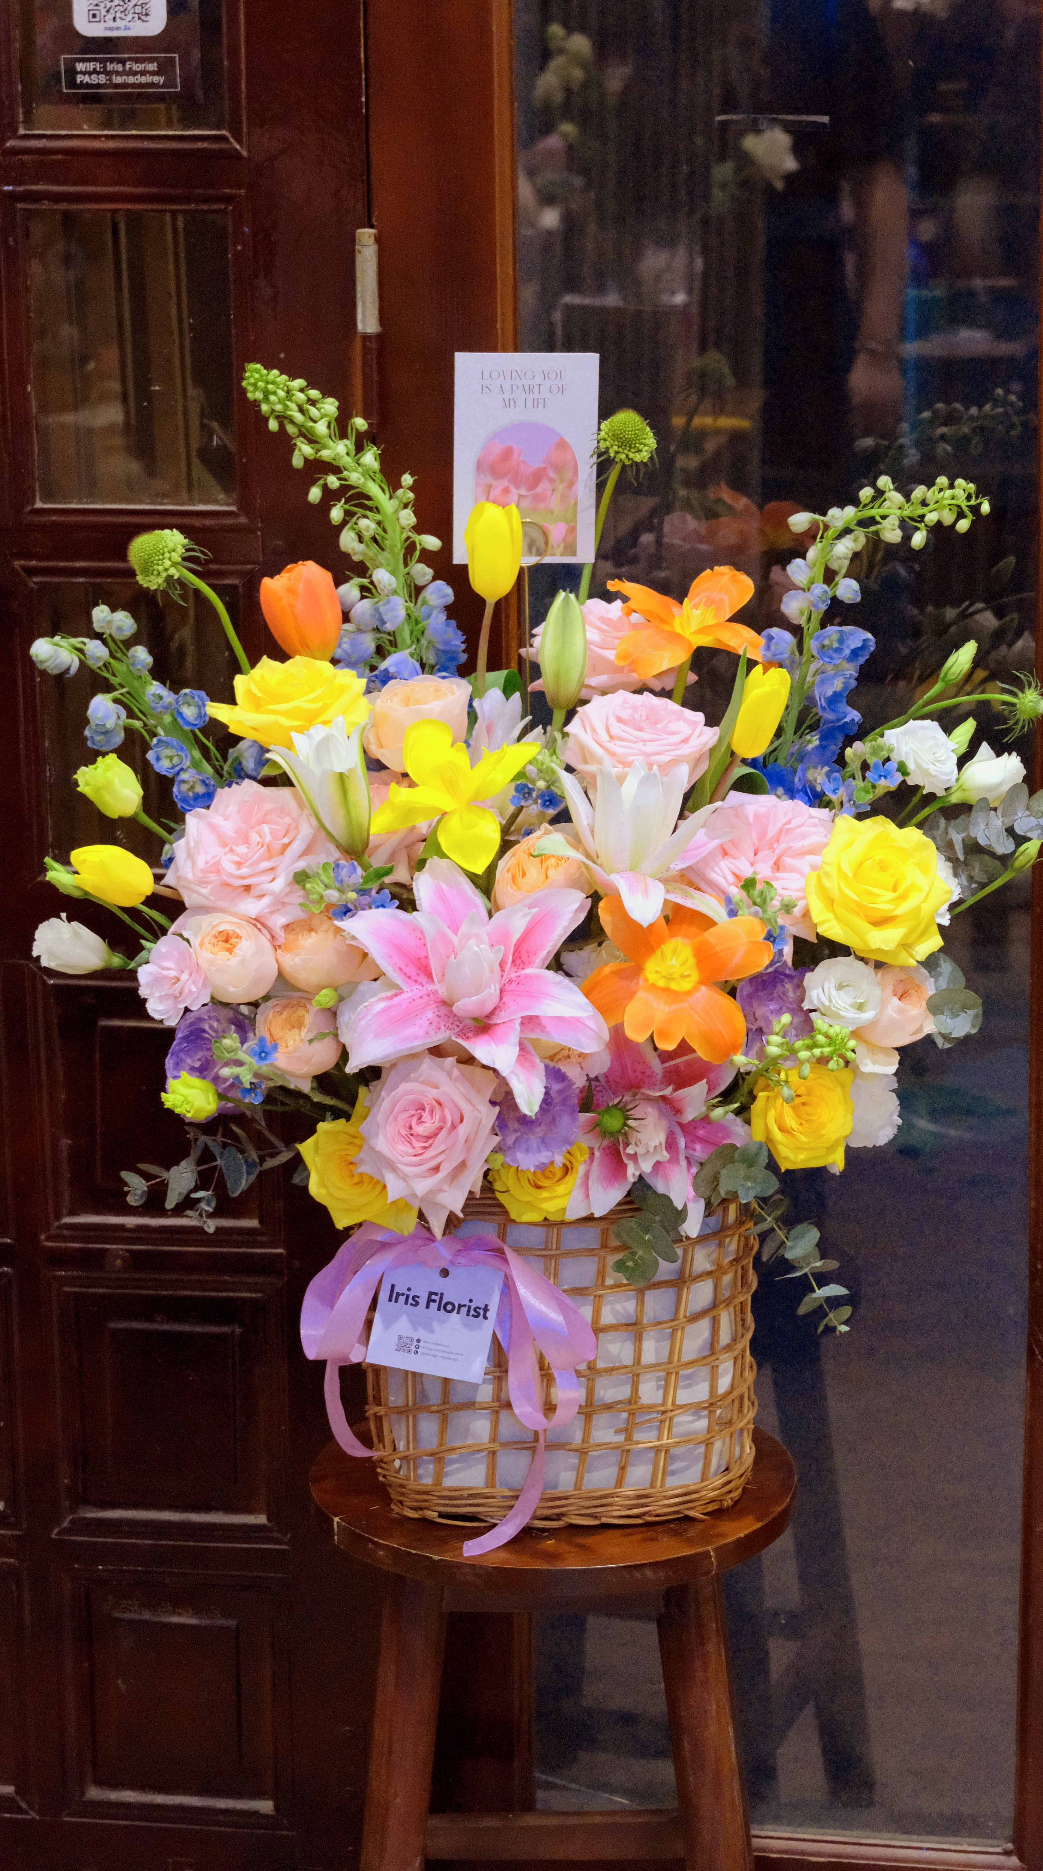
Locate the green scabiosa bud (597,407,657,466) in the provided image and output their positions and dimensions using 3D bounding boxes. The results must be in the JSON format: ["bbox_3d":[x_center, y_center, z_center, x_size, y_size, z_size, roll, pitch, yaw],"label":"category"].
[{"bbox_3d":[0.068,-0.323,2.520,0.037,0.036,0.037,9,13,0],"label":"green scabiosa bud"}]

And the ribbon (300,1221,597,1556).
[{"bbox_3d":[-0.047,0.284,2.504,0.192,0.210,0.100,0,12,3],"label":"ribbon"}]

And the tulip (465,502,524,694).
[{"bbox_3d":[-0.018,-0.215,2.480,0.037,0.121,0.037,4,13,0],"label":"tulip"}]

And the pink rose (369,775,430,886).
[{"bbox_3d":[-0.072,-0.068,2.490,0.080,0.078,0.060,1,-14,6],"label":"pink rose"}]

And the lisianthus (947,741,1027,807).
[{"bbox_3d":[0.306,-0.106,2.556,0.052,0.043,0.042,-6,11,22],"label":"lisianthus"}]

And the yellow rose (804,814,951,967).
[{"bbox_3d":[0.221,-0.028,2.420,0.092,0.094,0.068,-3,-19,-9],"label":"yellow rose"}]

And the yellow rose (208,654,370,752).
[{"bbox_3d":[-0.150,-0.148,2.492,0.105,0.058,0.100,-3,27,1],"label":"yellow rose"}]

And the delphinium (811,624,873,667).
[{"bbox_3d":[0.215,-0.194,2.610,0.042,0.030,0.030,-4,1,-15],"label":"delphinium"}]

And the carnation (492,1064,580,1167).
[{"bbox_3d":[0.010,0.119,2.540,0.060,0.068,0.045,-1,3,0],"label":"carnation"}]

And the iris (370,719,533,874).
[{"bbox_3d":[-0.044,-0.087,2.430,0.100,0.096,0.065,-1,-16,0],"label":"iris"}]

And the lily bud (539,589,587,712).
[{"bbox_3d":[0.027,-0.183,2.505,0.032,0.082,0.032,0,15,0],"label":"lily bud"}]

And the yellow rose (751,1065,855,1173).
[{"bbox_3d":[0.181,0.118,2.505,0.067,0.067,0.058,4,-30,-3],"label":"yellow rose"}]

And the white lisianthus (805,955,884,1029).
[{"bbox_3d":[0.212,0.037,2.570,0.053,0.050,0.042,-3,-11,-10],"label":"white lisianthus"}]

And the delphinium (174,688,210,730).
[{"bbox_3d":[-0.220,-0.151,2.600,0.025,0.029,0.025,-1,-6,0],"label":"delphinium"}]

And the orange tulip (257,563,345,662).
[{"bbox_3d":[-0.141,-0.207,2.500,0.050,0.066,0.050,-12,13,0],"label":"orange tulip"}]

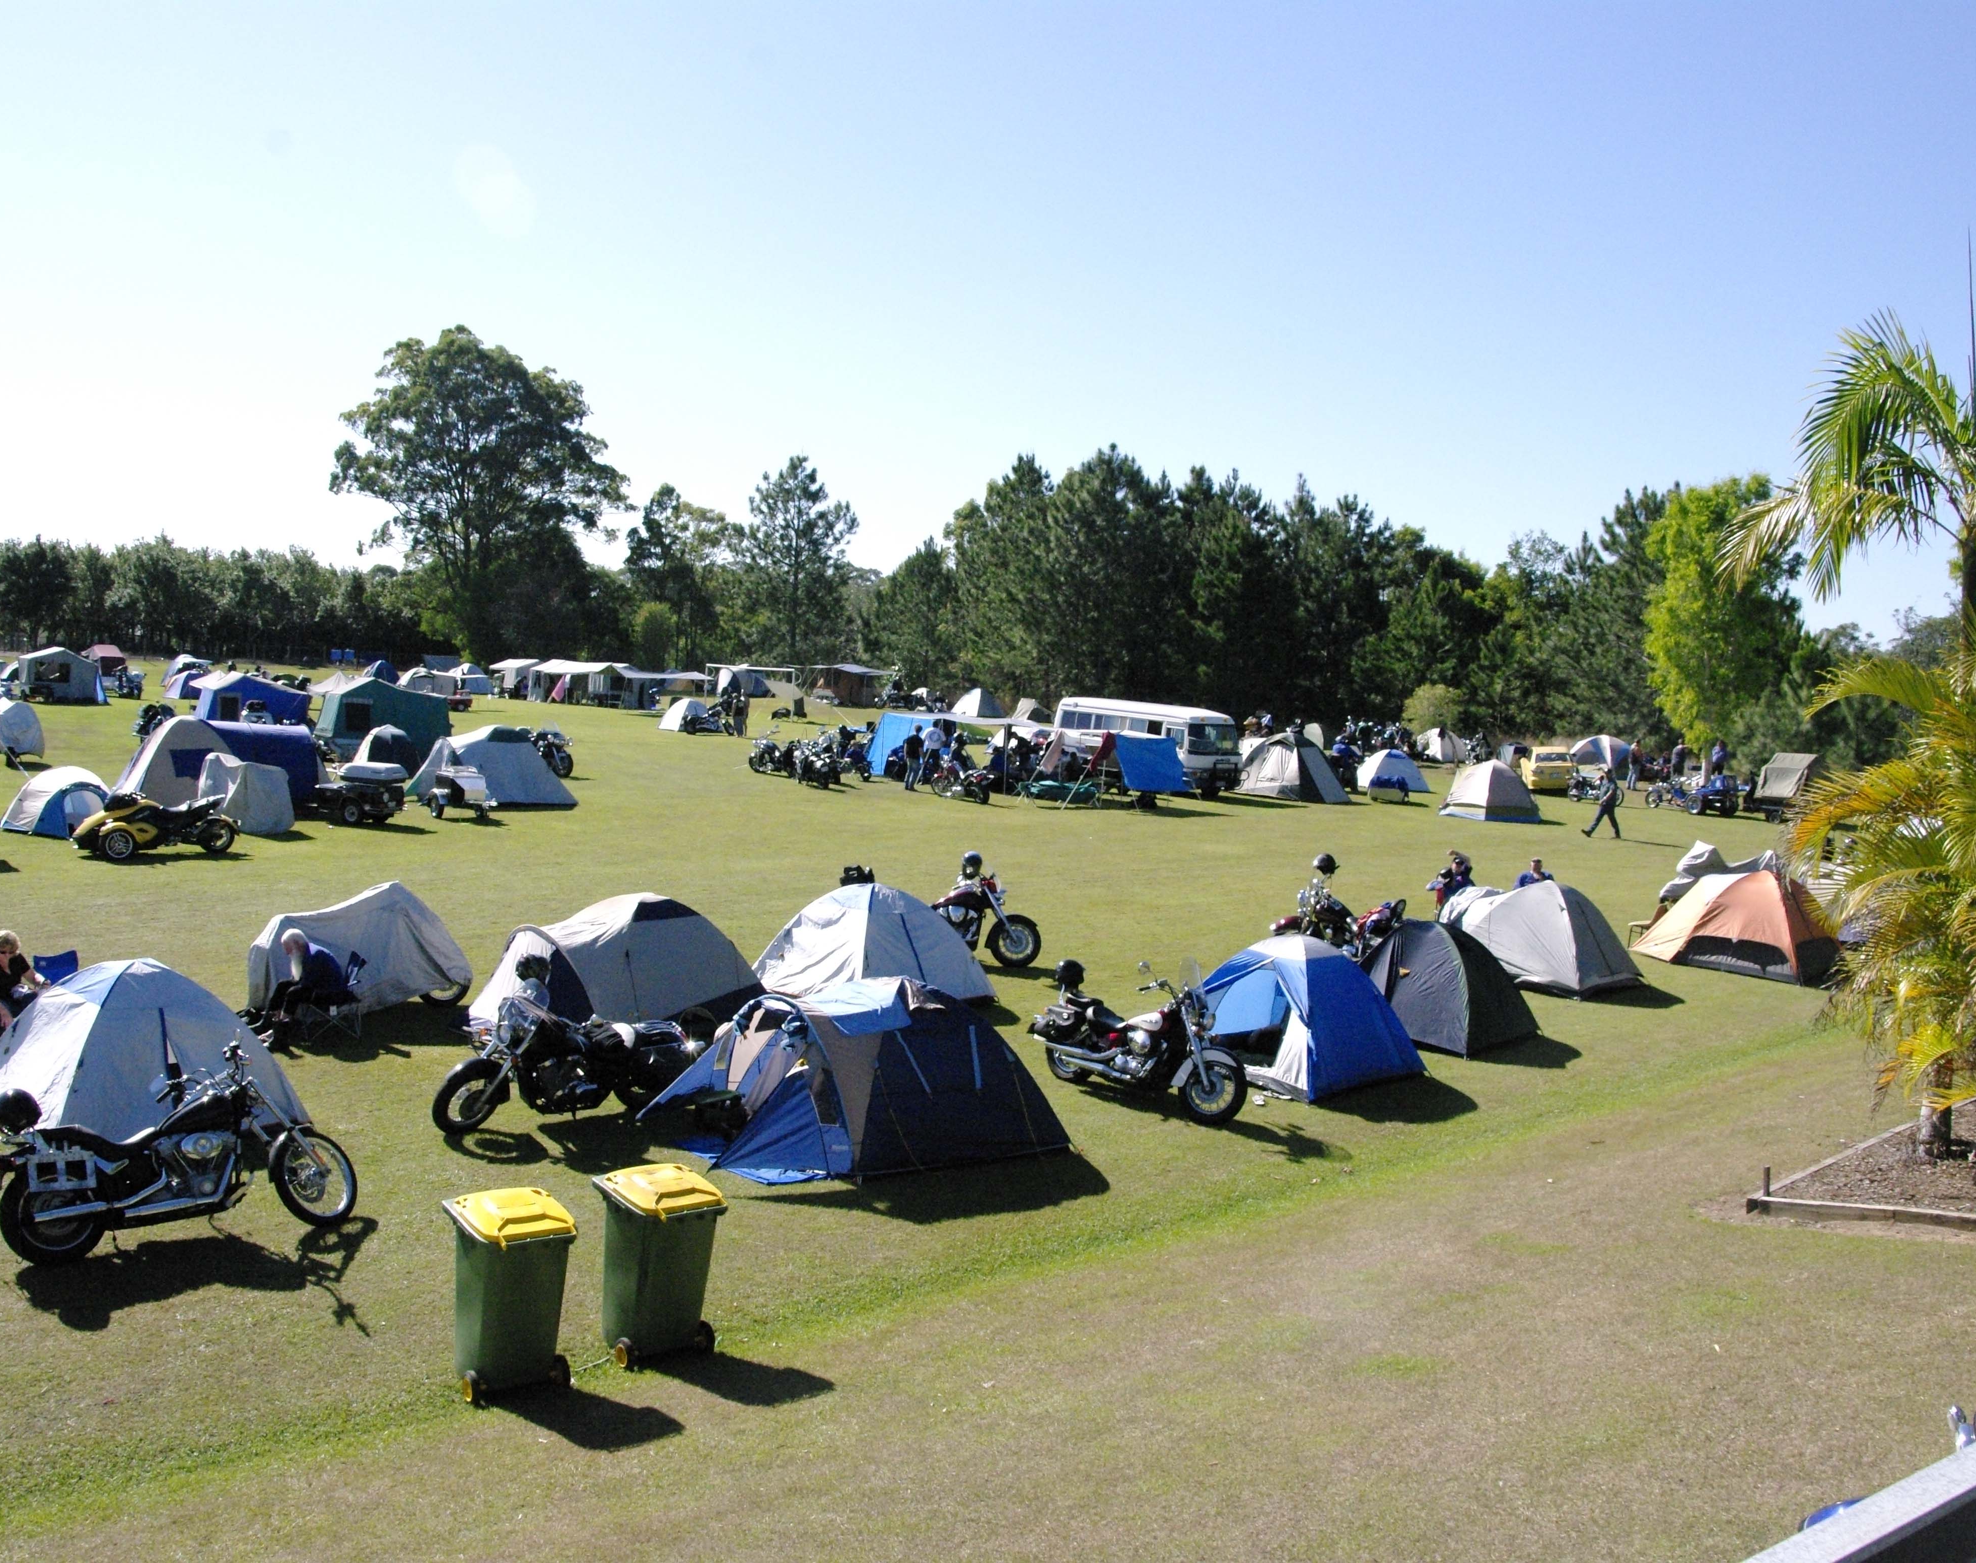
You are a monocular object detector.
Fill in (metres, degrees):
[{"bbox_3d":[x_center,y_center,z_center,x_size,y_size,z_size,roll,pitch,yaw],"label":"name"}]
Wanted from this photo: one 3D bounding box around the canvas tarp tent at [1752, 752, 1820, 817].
[{"bbox_3d":[22.930,0.164,50.540,1.350,2.020,2.000,-1,6,-37],"label":"canvas tarp tent"}]

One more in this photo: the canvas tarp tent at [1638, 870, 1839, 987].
[{"bbox_3d":[11.479,2.075,27.017,2.800,1.430,2.000,8,7,44],"label":"canvas tarp tent"}]

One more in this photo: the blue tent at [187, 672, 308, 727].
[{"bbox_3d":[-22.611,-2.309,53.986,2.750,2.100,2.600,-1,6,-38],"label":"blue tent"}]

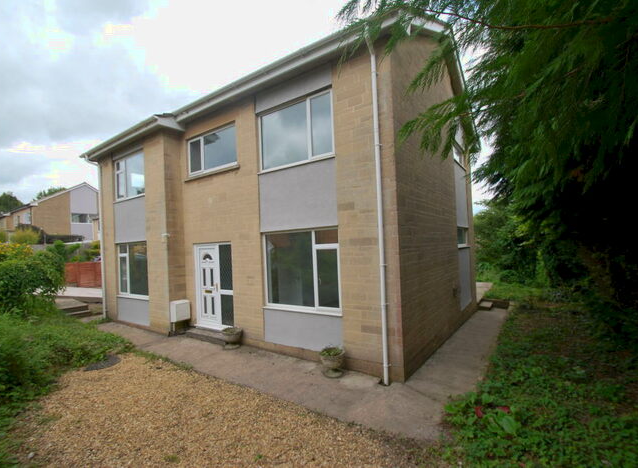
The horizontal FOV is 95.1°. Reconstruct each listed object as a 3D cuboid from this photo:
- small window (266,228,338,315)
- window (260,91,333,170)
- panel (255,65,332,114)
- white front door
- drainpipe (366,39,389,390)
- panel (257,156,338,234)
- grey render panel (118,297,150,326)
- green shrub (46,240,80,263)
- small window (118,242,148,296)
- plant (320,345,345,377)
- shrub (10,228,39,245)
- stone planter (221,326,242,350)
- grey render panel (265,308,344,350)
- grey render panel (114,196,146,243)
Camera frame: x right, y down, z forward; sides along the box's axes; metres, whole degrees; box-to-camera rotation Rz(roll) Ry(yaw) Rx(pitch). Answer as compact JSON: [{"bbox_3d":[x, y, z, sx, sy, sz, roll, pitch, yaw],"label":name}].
[{"bbox_3d":[-0.401,0.760,5.931,1.926,1.642,0.100,-3,-2,32],"label":"small window"},{"bbox_3d":[-0.515,-2.020,6.004,1.926,1.315,0.100,-3,-2,32],"label":"window"},{"bbox_3d":[-0.536,-2.756,5.703,1.948,0.373,0.060,-3,-1,36],"label":"panel"},{"bbox_3d":[-2.843,1.300,7.419,0.883,2.081,0.080,-3,-1,36],"label":"white front door"},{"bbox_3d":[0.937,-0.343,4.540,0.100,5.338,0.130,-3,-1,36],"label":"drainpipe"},{"bbox_3d":[-0.465,-0.726,5.965,1.946,1.277,0.080,-3,-2,32],"label":"panel"},{"bbox_3d":[-5.418,2.241,8.543,1.833,0.711,0.080,-3,-2,32],"label":"grey render panel"},{"bbox_3d":[-17.135,1.169,19.500,1.681,1.470,1.650,-3,-1,36],"label":"green shrub"},{"bbox_3d":[-5.501,1.071,8.632,2.023,1.623,0.100,-3,-1,36],"label":"small window"},{"bbox_3d":[0.253,2.256,5.180,0.447,0.416,0.447,-2,-1,0],"label":"plant"},{"bbox_3d":[-25.223,0.214,25.000,1.901,1.370,1.850,-3,-1,36],"label":"shrub"},{"bbox_3d":[-1.963,2.361,6.602,0.447,0.386,0.447,-2,-1,0],"label":"stone planter"},{"bbox_3d":[-0.351,1.936,5.903,1.946,0.711,0.080,-3,-2,32],"label":"grey render panel"},{"bbox_3d":[-5.529,-0.368,8.604,1.833,1.249,0.080,-3,-2,32],"label":"grey render panel"}]

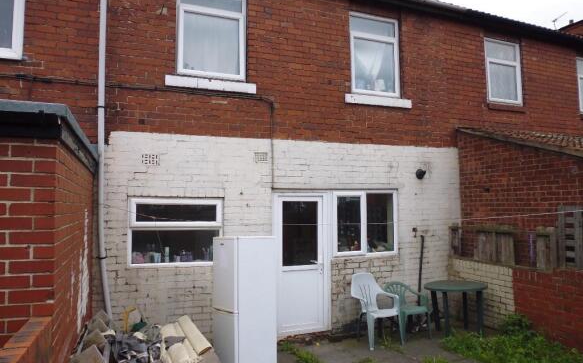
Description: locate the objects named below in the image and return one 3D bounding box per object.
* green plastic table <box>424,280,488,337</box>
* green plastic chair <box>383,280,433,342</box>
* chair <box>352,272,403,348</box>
[{"bbox_3d":[2.516,1.935,6.174,0.900,0.715,0.900,1,-4,-20],"label":"green plastic table"},{"bbox_3d":[1.686,1.897,5.946,0.550,0.770,0.530,1,-4,-24],"label":"green plastic chair"},{"bbox_3d":[1.181,1.816,5.741,0.560,0.910,0.580,1,-4,-21],"label":"chair"}]

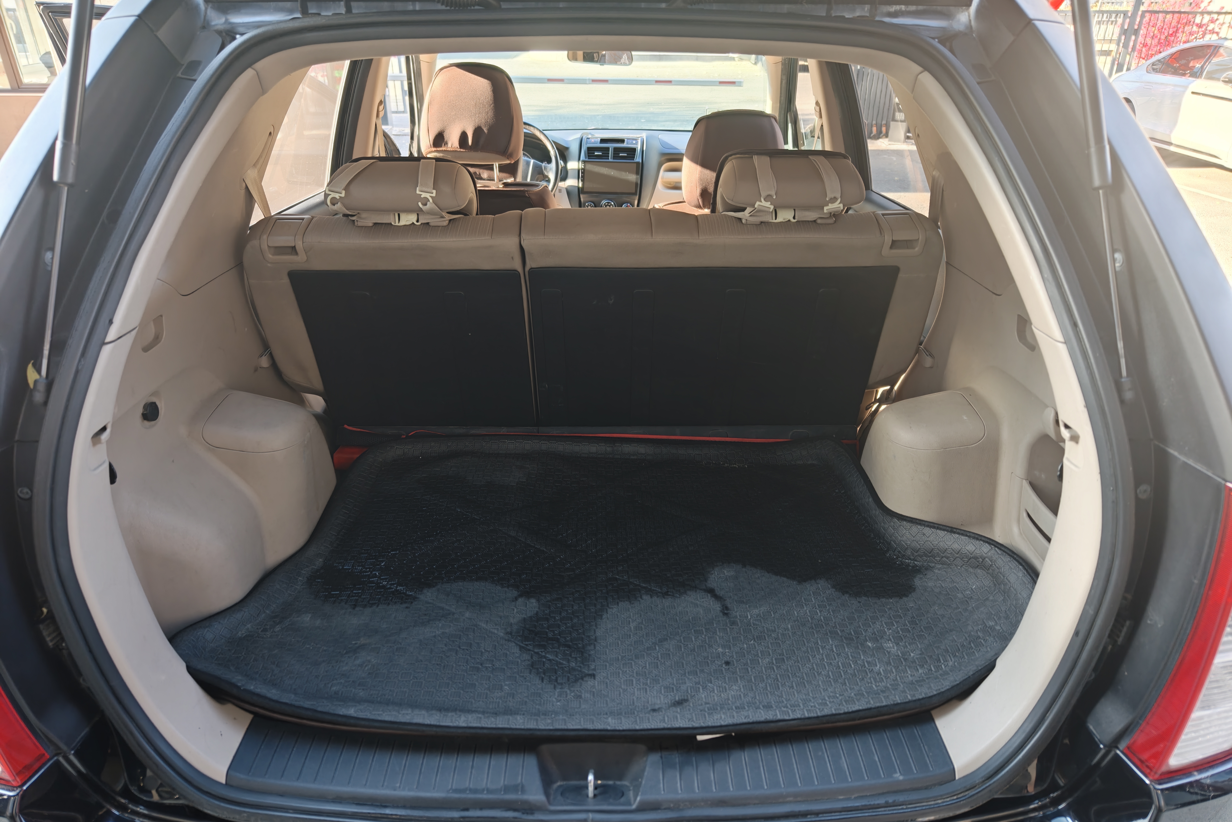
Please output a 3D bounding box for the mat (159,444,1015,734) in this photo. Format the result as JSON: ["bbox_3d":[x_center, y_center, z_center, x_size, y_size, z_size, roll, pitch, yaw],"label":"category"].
[{"bbox_3d":[0.005,0.226,1.333,1.290,0.060,0.710,0,28,0],"label":"mat"}]

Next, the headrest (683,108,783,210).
[{"bbox_3d":[0.316,-0.674,2.200,0.265,0.235,0.150,0,35,0],"label":"headrest"}]

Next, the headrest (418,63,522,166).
[{"bbox_3d":[-0.385,-0.791,2.180,0.265,0.235,0.150,0,35,0],"label":"headrest"}]

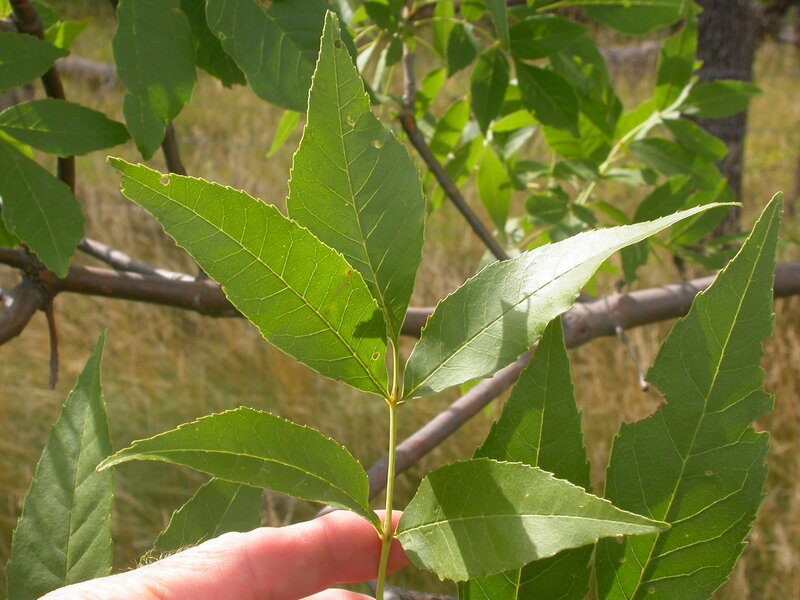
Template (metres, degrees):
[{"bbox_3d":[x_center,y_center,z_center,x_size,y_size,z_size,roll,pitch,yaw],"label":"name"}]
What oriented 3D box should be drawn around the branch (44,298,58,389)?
[{"bbox_3d":[-0.149,0.019,0.770,0.005,0.038,0.006,-3,7,0],"label":"branch"}]

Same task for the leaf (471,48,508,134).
[{"bbox_3d":[0.053,-0.123,1.060,0.021,0.053,0.014,8,6,0],"label":"leaf"}]

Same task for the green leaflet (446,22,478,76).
[{"bbox_3d":[0.037,-0.147,1.060,0.018,0.032,0.011,12,6,6],"label":"green leaflet"}]

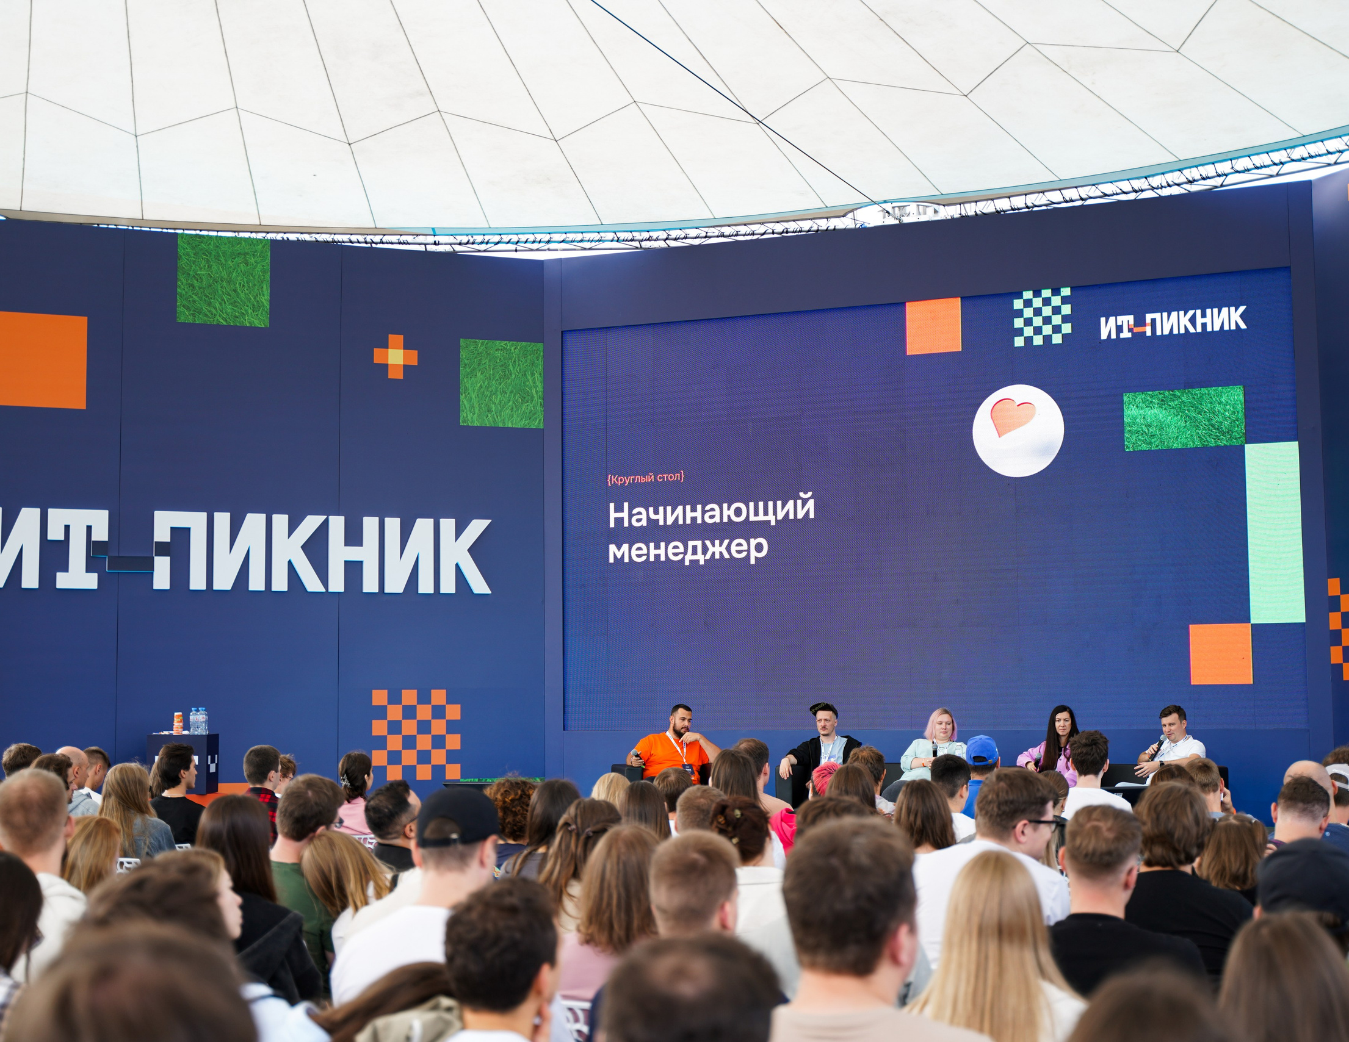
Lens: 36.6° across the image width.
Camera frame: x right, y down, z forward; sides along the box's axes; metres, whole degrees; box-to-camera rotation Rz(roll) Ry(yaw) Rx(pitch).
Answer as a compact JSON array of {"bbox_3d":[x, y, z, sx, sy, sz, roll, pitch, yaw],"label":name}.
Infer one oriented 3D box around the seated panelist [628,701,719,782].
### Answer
[{"bbox_3d":[0.017,2.014,15.534,0.700,1.220,0.950,-1,-5,6],"label":"seated panelist"}]

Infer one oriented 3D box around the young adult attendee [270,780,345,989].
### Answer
[{"bbox_3d":[-1.099,1.442,6.498,0.520,1.280,0.820,-1,-5,7],"label":"young adult attendee"}]

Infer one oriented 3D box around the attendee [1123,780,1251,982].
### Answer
[{"bbox_3d":[1.464,1.407,5.997,0.540,1.300,0.820,-1,-5,6],"label":"attendee"}]

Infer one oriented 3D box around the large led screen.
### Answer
[{"bbox_3d":[2.111,-0.052,18.545,6.857,3.900,0.100,-3,-5,23],"label":"large led screen"}]

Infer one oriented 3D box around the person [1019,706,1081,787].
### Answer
[{"bbox_3d":[2.748,1.928,14.592,0.580,1.200,0.950,-2,-5,16],"label":"person"}]

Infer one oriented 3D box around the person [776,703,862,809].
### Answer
[{"bbox_3d":[1.099,1.974,15.186,0.660,1.230,0.950,-1,-5,10],"label":"person"}]

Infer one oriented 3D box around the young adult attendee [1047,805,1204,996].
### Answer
[{"bbox_3d":[1.044,1.338,4.997,0.540,1.300,0.820,-1,-5,6],"label":"young adult attendee"}]

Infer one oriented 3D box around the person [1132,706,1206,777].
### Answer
[{"bbox_3d":[3.420,1.905,14.269,0.600,1.220,0.950,-4,-5,33],"label":"person"}]

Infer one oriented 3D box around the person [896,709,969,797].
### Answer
[{"bbox_3d":[1.925,1.969,14.841,0.600,1.200,0.950,-2,-5,14],"label":"person"}]

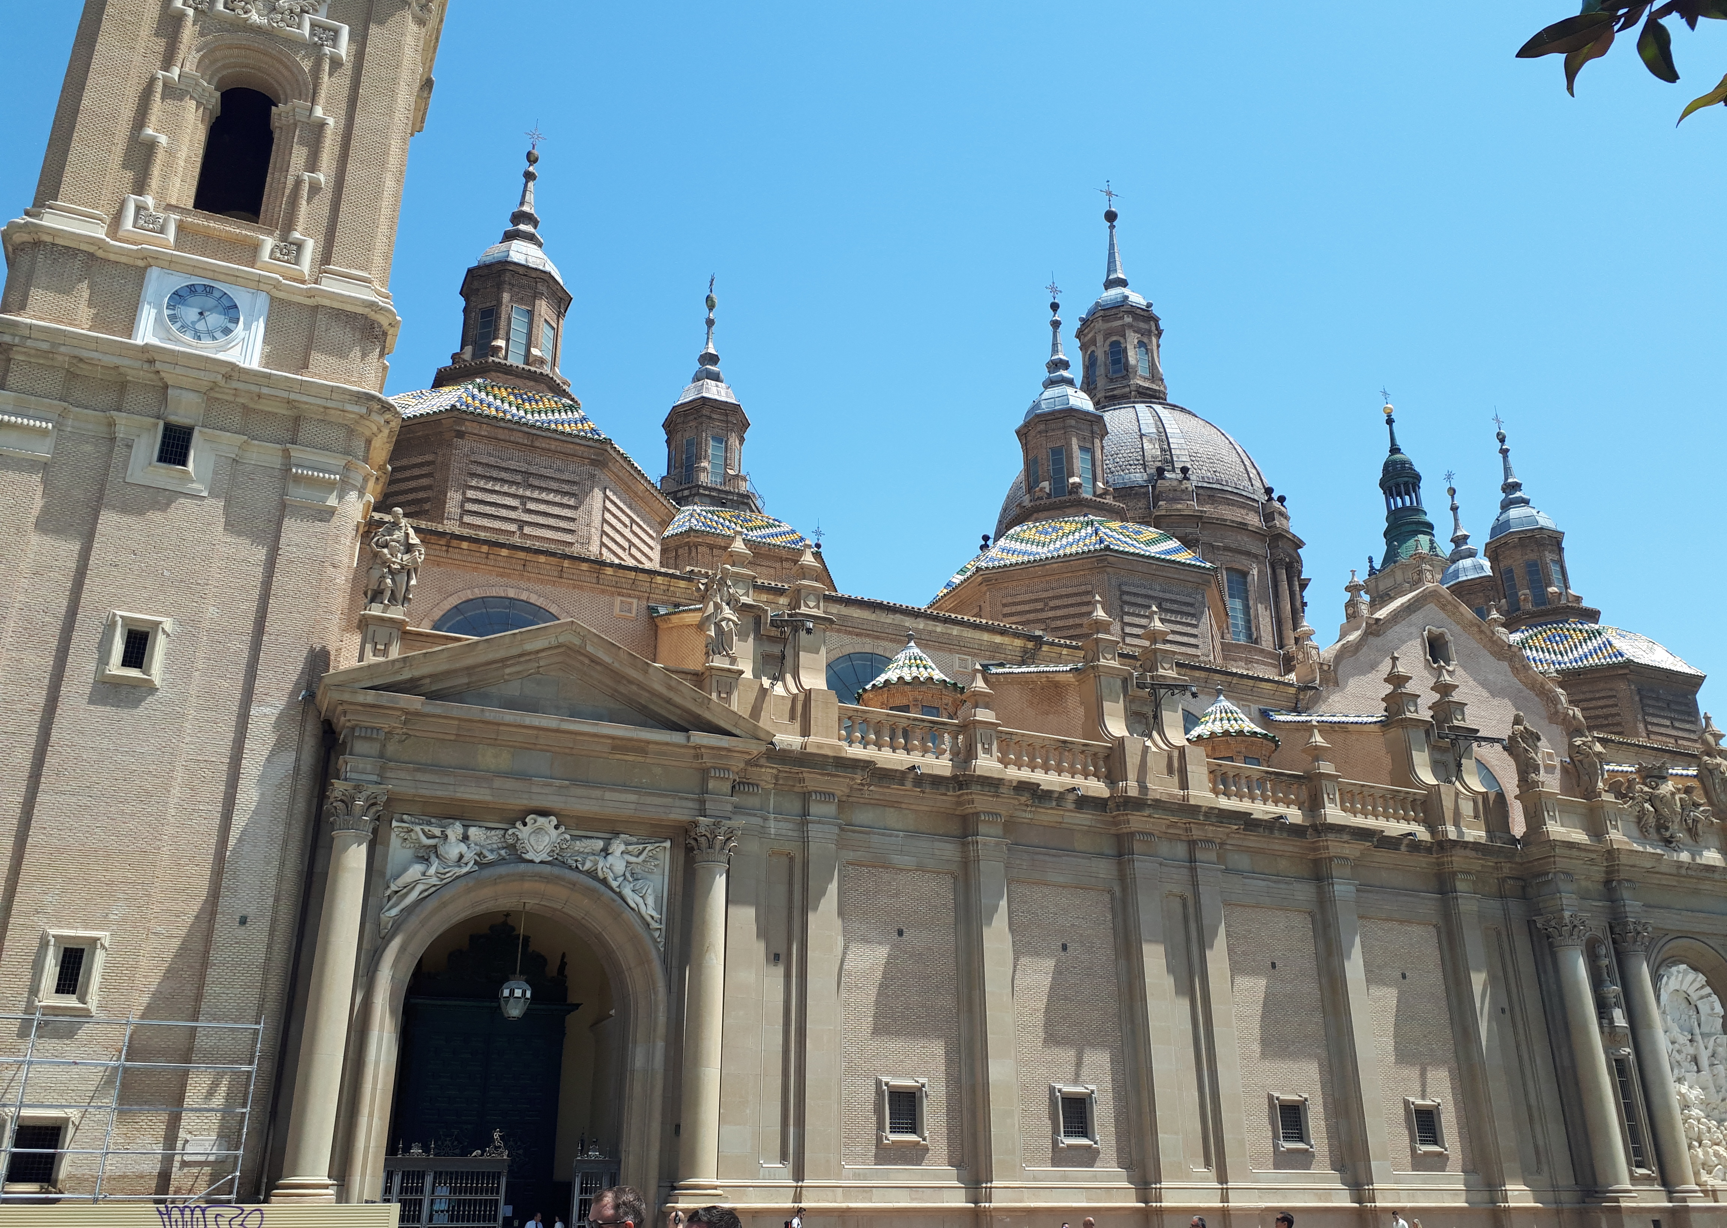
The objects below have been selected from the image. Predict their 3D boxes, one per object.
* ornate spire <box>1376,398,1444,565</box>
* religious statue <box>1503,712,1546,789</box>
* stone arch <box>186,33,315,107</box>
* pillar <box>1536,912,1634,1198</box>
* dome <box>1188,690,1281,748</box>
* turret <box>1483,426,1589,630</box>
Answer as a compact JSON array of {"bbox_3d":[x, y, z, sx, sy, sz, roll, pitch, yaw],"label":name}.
[{"bbox_3d":[65.186,-16.183,163.894,7.000,23.300,7.000,10,-25,-22],"label":"ornate spire"},{"bbox_3d":[28.165,5.834,57.813,1.500,3.400,1.250,10,-25,-22],"label":"religious statue"},{"bbox_3d":[-20.106,-18.118,44.346,3.850,2.300,1.100,10,-25,-22],"label":"stone arch"},{"bbox_3d":[27.040,16.387,50.551,1.600,10.200,1.600,10,-25,-22],"label":"pillar"},{"bbox_3d":[15.185,4.502,56.034,3.900,2.900,3.900,10,-25,-22],"label":"dome"},{"bbox_3d":[45.194,-6.444,92.877,5.400,16.200,5.400,10,-25,-22],"label":"turret"}]

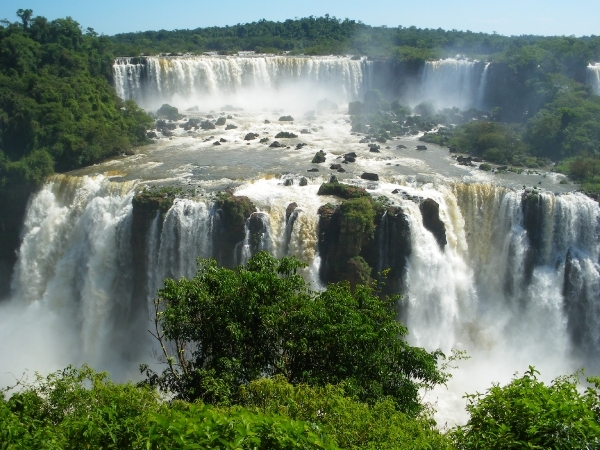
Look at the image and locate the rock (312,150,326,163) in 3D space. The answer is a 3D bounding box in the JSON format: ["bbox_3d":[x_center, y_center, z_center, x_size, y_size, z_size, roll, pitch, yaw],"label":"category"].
[{"bbox_3d":[5.960,-20.950,190.810,4.200,3.200,3.800,1,17,2],"label":"rock"}]

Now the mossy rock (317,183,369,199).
[{"bbox_3d":[10.250,-8.320,150.480,11.800,2.900,5.500,0,16,0],"label":"mossy rock"}]

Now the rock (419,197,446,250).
[{"bbox_3d":[30.680,-0.350,144.500,5.600,11.000,5.000,0,16,0],"label":"rock"}]

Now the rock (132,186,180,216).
[{"bbox_3d":[-33.680,-5.750,146.460,9.800,5.500,6.000,0,16,0],"label":"rock"}]

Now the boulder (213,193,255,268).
[{"bbox_3d":[-15.470,1.080,149.640,9.000,17.000,7.500,0,16,0],"label":"boulder"}]

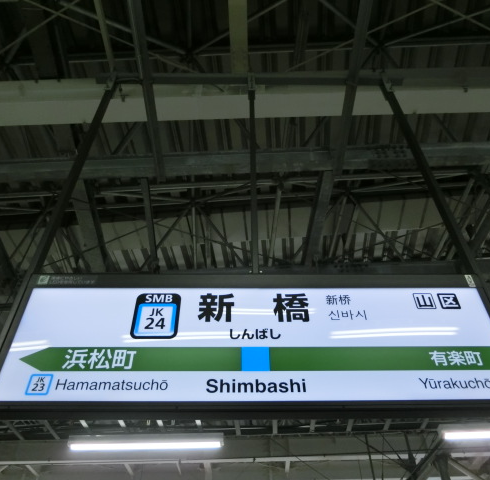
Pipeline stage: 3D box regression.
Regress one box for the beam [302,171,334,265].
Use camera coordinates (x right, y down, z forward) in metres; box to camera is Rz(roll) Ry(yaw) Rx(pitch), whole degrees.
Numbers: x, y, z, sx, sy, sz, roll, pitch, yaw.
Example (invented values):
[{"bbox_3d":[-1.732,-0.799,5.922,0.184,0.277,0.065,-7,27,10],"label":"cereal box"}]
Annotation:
[{"bbox_3d":[0.860,-0.222,5.472,0.122,0.210,1.560,2,-46,-2],"label":"beam"}]

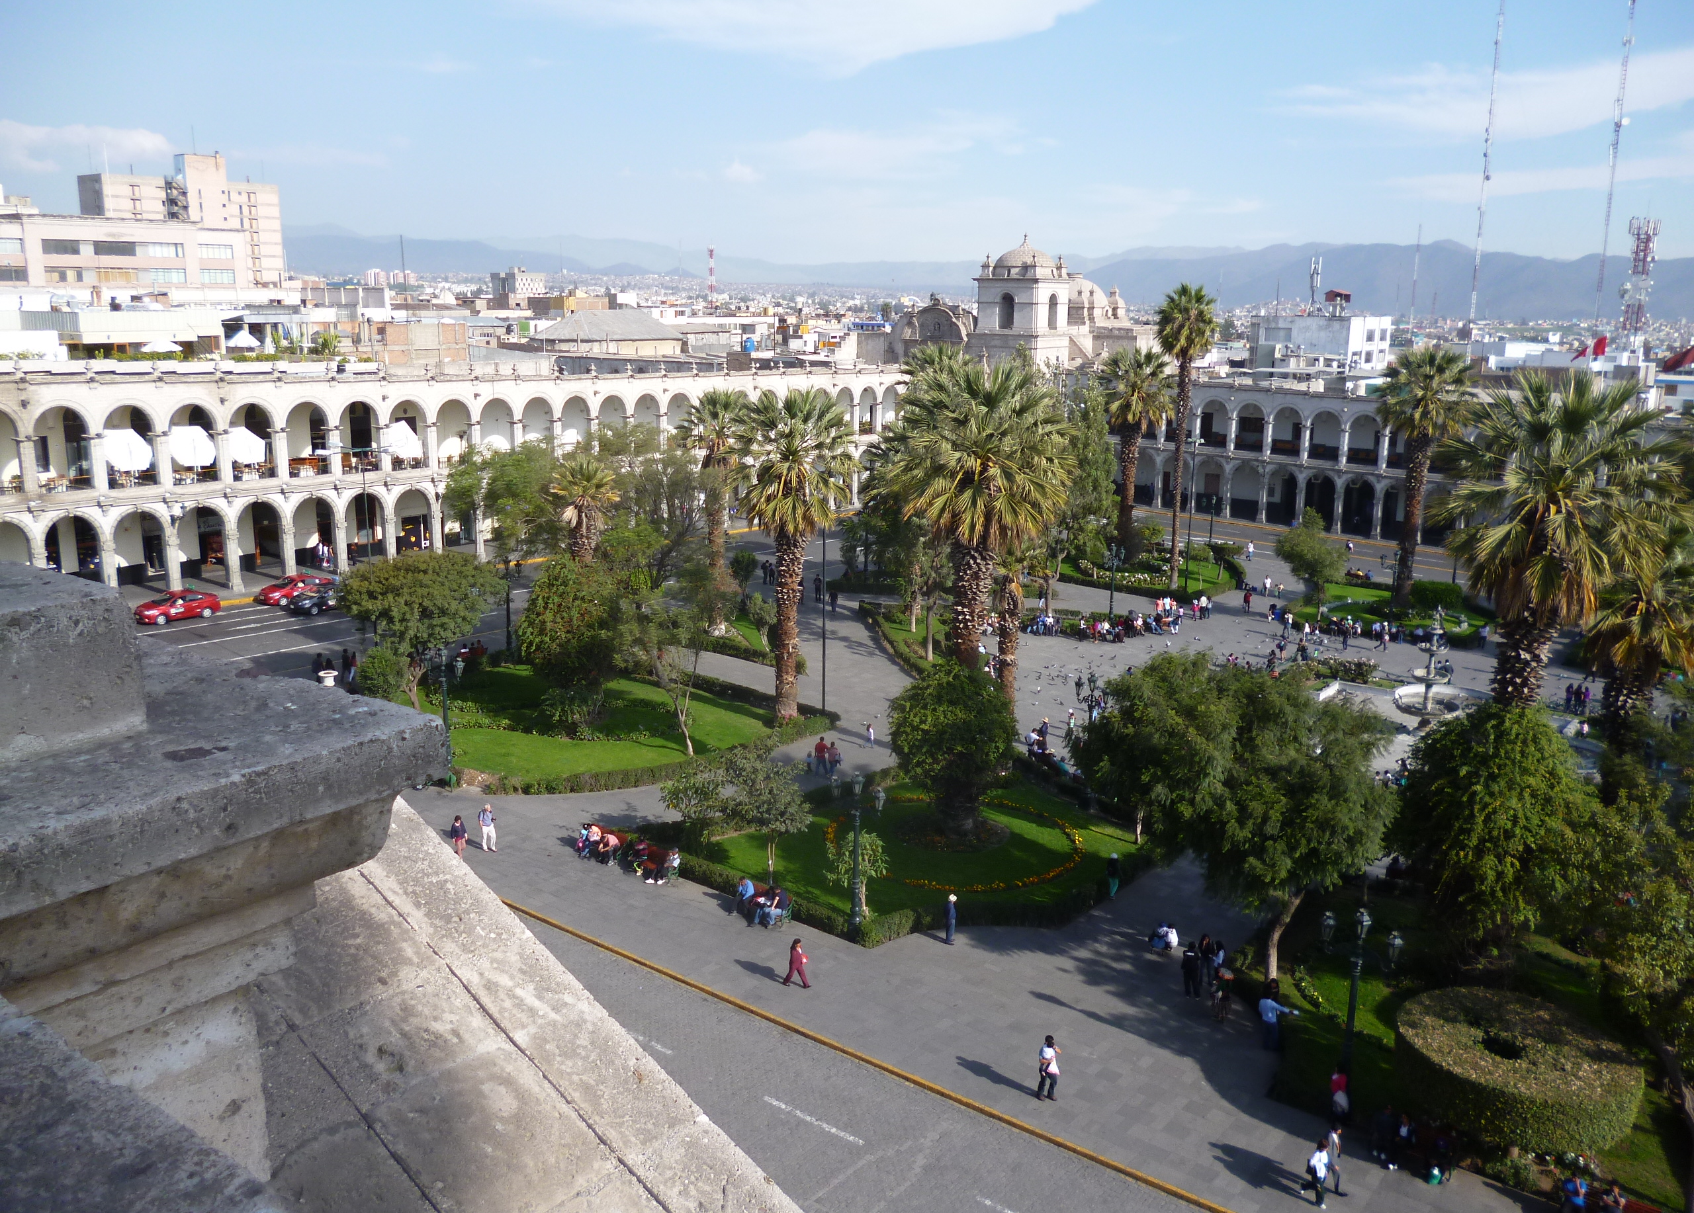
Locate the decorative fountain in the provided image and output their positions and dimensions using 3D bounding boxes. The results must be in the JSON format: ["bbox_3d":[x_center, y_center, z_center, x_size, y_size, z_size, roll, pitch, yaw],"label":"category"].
[{"bbox_3d":[29.196,3.242,68.560,4.142,6.000,4.142,6,13,23],"label":"decorative fountain"}]

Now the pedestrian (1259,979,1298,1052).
[{"bbox_3d":[11.580,11.067,36.569,0.950,1.720,0.500,7,14,29],"label":"pedestrian"}]

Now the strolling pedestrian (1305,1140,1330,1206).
[{"bbox_3d":[10.149,12.112,29.505,0.720,1.570,0.550,11,16,42],"label":"strolling pedestrian"}]

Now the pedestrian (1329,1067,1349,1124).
[{"bbox_3d":[12.418,12.251,34.288,0.420,1.546,0.500,0,12,-6],"label":"pedestrian"}]

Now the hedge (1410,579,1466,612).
[{"bbox_3d":[43.120,-0.842,99.693,4.160,1.900,3.744,6,13,23],"label":"hedge"}]

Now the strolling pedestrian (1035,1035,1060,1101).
[{"bbox_3d":[5.127,11.666,34.668,0.500,1.780,0.550,11,15,40],"label":"strolling pedestrian"}]

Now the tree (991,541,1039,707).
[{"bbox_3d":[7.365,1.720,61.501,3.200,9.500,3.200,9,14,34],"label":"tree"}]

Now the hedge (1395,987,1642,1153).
[{"bbox_3d":[16.895,11.485,34.626,5.600,1.450,5.600,9,14,34],"label":"hedge"}]

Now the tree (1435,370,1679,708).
[{"bbox_3d":[20.152,2.603,40.065,6.704,18.619,6.369,7,13,26],"label":"tree"}]

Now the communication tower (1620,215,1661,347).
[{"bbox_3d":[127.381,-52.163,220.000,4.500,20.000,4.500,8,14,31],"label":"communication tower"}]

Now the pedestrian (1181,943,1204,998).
[{"bbox_3d":[9.909,10.430,39.116,0.560,1.720,0.380,8,14,31],"label":"pedestrian"}]

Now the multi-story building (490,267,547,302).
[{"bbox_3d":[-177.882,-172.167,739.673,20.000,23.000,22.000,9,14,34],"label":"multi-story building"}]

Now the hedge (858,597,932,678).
[{"bbox_3d":[2.785,1.719,82.070,1.150,0.900,17.090,1,12,-11],"label":"hedge"}]

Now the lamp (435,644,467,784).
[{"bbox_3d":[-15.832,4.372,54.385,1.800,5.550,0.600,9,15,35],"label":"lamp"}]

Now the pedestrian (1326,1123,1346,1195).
[{"bbox_3d":[10.724,12.004,29.858,0.680,1.700,0.500,8,14,33],"label":"pedestrian"}]

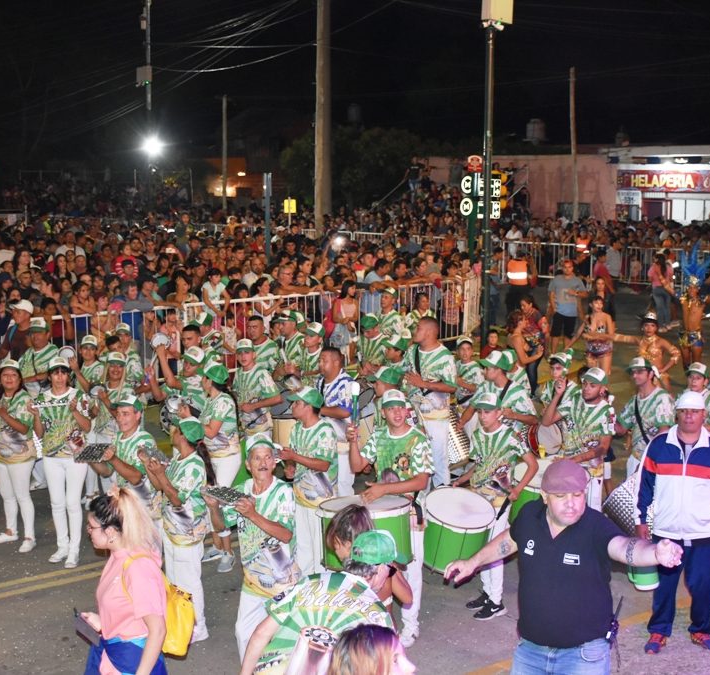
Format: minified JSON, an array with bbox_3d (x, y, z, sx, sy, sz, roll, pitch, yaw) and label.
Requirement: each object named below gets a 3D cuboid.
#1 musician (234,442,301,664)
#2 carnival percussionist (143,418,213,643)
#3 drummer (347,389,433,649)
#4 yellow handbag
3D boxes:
[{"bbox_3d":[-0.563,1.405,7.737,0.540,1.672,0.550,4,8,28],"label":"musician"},{"bbox_3d":[-1.237,1.336,9.020,0.480,1.590,0.460,-4,9,-25],"label":"carnival percussionist"},{"bbox_3d":[0.254,1.230,8.850,0.600,1.720,0.500,2,7,13],"label":"drummer"},{"bbox_3d":[-0.984,1.347,6.369,0.350,0.460,0.270,-1,7,-6],"label":"yellow handbag"}]

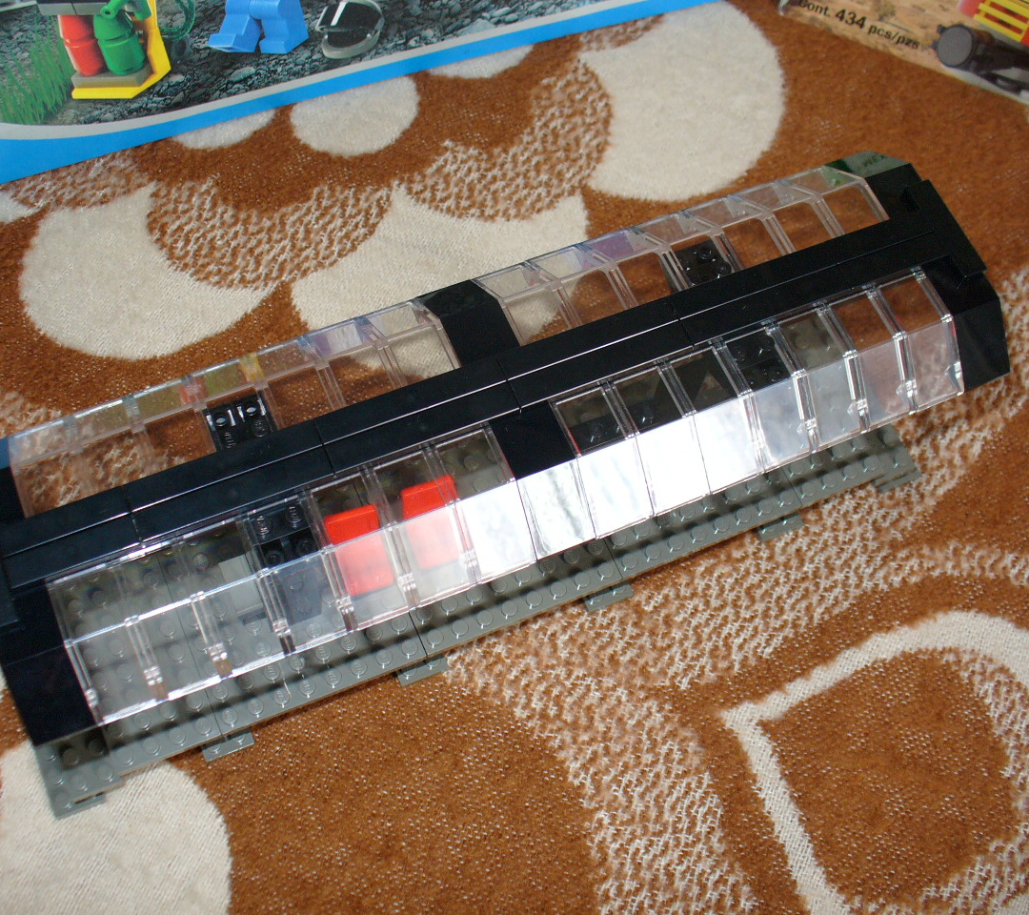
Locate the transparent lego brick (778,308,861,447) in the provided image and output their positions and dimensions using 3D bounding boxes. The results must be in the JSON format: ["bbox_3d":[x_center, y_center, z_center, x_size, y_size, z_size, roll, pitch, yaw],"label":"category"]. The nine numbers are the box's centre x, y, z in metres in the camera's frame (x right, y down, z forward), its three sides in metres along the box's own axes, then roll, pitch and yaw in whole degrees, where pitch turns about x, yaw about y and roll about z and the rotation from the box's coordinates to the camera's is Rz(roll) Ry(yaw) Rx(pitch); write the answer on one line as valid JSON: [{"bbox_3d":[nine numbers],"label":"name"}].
[{"bbox_3d":[0.078,-0.022,0.339,0.016,0.017,0.036,-20,70,-13],"label":"transparent lego brick"}]

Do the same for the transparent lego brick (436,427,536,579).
[{"bbox_3d":[-0.008,0.010,0.317,0.016,0.017,0.036,-20,70,-13],"label":"transparent lego brick"}]

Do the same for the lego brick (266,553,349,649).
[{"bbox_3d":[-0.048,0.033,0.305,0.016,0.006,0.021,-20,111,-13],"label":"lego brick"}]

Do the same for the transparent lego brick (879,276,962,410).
[{"bbox_3d":[0.107,-0.032,0.347,0.016,0.015,0.035,-20,69,-13],"label":"transparent lego brick"}]

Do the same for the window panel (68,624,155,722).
[{"bbox_3d":[-0.090,0.049,0.295,0.016,0.003,0.022,-20,110,-13],"label":"window panel"}]

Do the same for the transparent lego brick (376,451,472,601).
[{"bbox_3d":[-0.022,0.016,0.315,0.016,0.015,0.035,-20,69,-13],"label":"transparent lego brick"}]

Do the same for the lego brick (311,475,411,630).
[{"bbox_3d":[-0.037,0.021,0.310,0.016,0.017,0.036,-20,70,-13],"label":"lego brick"}]

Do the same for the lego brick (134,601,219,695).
[{"bbox_3d":[-0.077,0.044,0.298,0.016,0.003,0.022,-20,110,-13],"label":"lego brick"}]

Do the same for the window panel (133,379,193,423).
[{"bbox_3d":[-0.087,-0.013,0.324,0.016,0.003,0.022,-20,28,-13],"label":"window panel"}]

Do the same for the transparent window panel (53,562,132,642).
[{"bbox_3d":[-0.096,0.034,0.295,0.016,0.003,0.016,-20,69,-13],"label":"transparent window panel"}]

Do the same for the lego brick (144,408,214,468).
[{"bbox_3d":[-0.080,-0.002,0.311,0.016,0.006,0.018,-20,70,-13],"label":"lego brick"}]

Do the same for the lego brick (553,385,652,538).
[{"bbox_3d":[0.021,0.000,0.325,0.016,0.015,0.035,-20,69,-13],"label":"lego brick"}]

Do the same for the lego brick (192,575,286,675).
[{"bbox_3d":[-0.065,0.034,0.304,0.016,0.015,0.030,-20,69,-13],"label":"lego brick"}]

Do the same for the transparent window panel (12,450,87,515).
[{"bbox_3d":[-0.108,0.007,0.305,0.016,0.003,0.016,-20,68,-13],"label":"transparent window panel"}]

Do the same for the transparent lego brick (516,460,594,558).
[{"bbox_3d":[0.010,0.012,0.319,0.016,0.003,0.022,-20,110,-13],"label":"transparent lego brick"}]

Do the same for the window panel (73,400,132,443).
[{"bbox_3d":[-0.101,-0.007,0.321,0.016,0.003,0.022,-20,28,-13],"label":"window panel"}]

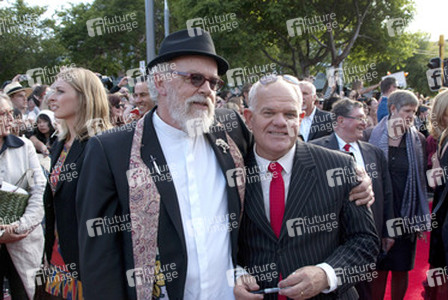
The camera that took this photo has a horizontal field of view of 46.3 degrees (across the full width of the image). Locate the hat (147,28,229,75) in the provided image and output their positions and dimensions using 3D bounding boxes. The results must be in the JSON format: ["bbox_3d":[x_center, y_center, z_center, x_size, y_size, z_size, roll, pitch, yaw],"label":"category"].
[{"bbox_3d":[-0.117,-0.321,1.680,0.250,0.130,0.290,6,-13,-44],"label":"hat"}]

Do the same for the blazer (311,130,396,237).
[{"bbox_3d":[0.726,0.258,3.100,0.540,0.720,0.300,-2,5,-12],"label":"blazer"}]

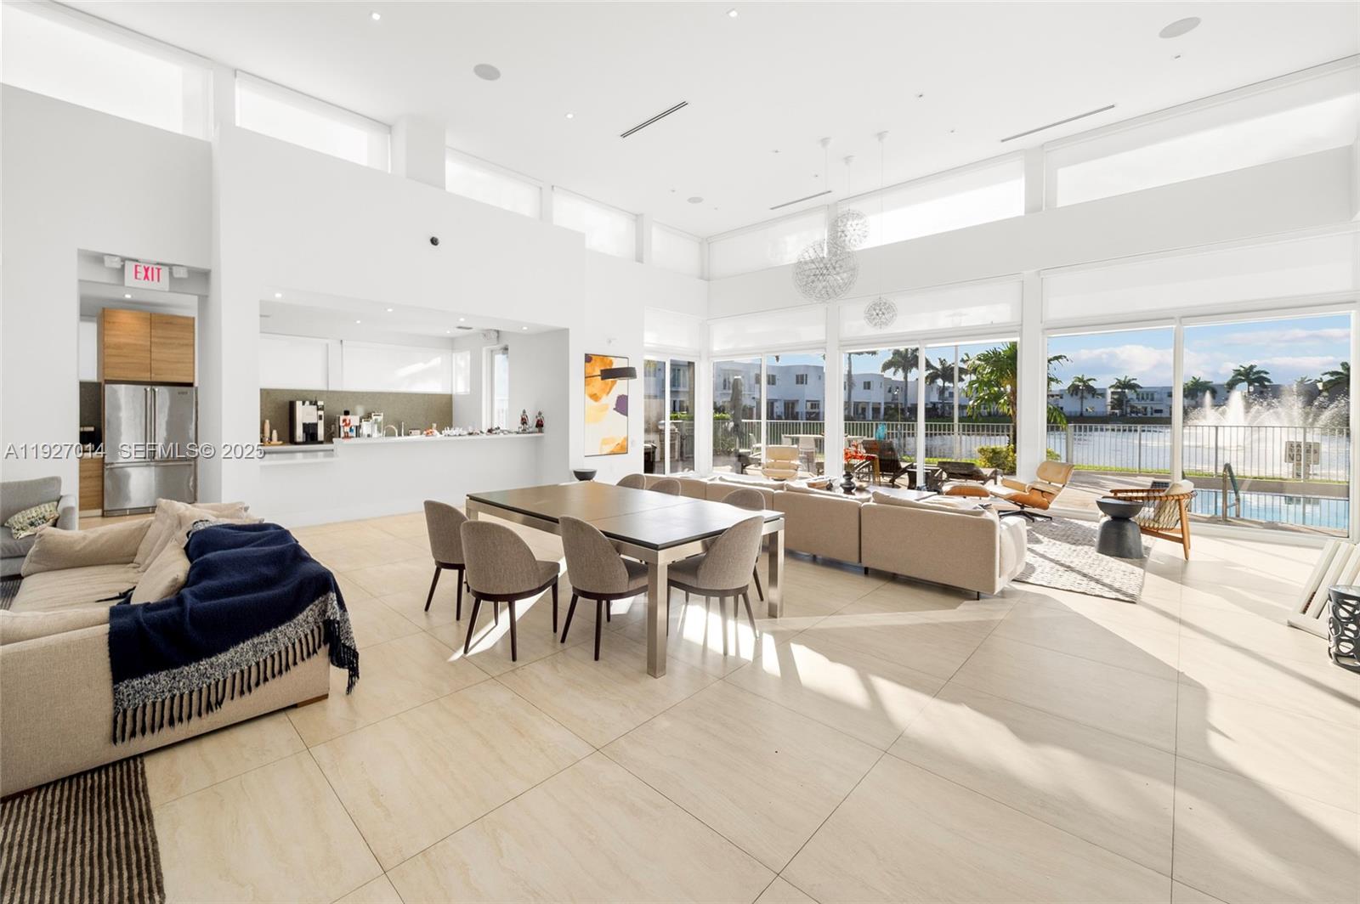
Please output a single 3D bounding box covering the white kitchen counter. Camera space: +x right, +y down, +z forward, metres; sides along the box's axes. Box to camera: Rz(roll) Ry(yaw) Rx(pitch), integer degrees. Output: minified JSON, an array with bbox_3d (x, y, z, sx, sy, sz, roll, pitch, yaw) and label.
[{"bbox_3d":[-4.016,0.316,8.021,0.600,1.120,4.000,4,6,42],"label":"white kitchen counter"}]

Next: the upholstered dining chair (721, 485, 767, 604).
[{"bbox_3d":[0.357,0.757,4.237,0.510,0.830,0.570,3,4,43],"label":"upholstered dining chair"}]

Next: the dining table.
[{"bbox_3d":[-0.543,0.793,4.262,2.430,0.750,1.330,4,6,42],"label":"dining table"}]

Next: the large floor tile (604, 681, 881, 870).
[{"bbox_3d":[0.274,1.325,2.326,0.915,0.012,0.870,4,6,42],"label":"large floor tile"}]

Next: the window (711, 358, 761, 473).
[{"bbox_3d":[1.196,-0.725,11.415,1.360,2.500,0.100,3,4,43],"label":"window"}]

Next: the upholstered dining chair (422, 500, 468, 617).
[{"bbox_3d":[-1.635,0.774,4.062,0.510,0.820,0.550,2,5,29],"label":"upholstered dining chair"}]

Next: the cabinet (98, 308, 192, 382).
[{"bbox_3d":[-7.811,-1.480,7.779,0.640,0.980,0.930,3,4,43],"label":"cabinet"}]

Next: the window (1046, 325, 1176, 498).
[{"bbox_3d":[5.701,-0.399,7.051,1.360,2.500,0.100,4,6,42],"label":"window"}]

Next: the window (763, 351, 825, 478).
[{"bbox_3d":[2.207,-0.648,10.253,1.360,2.500,0.100,4,6,42],"label":"window"}]

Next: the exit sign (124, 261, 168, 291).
[{"bbox_3d":[-6.393,-2.101,6.334,0.060,0.270,0.350,3,4,43],"label":"exit sign"}]

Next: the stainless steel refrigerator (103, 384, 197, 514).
[{"bbox_3d":[-7.834,-0.034,7.813,0.740,1.800,0.920,3,4,43],"label":"stainless steel refrigerator"}]

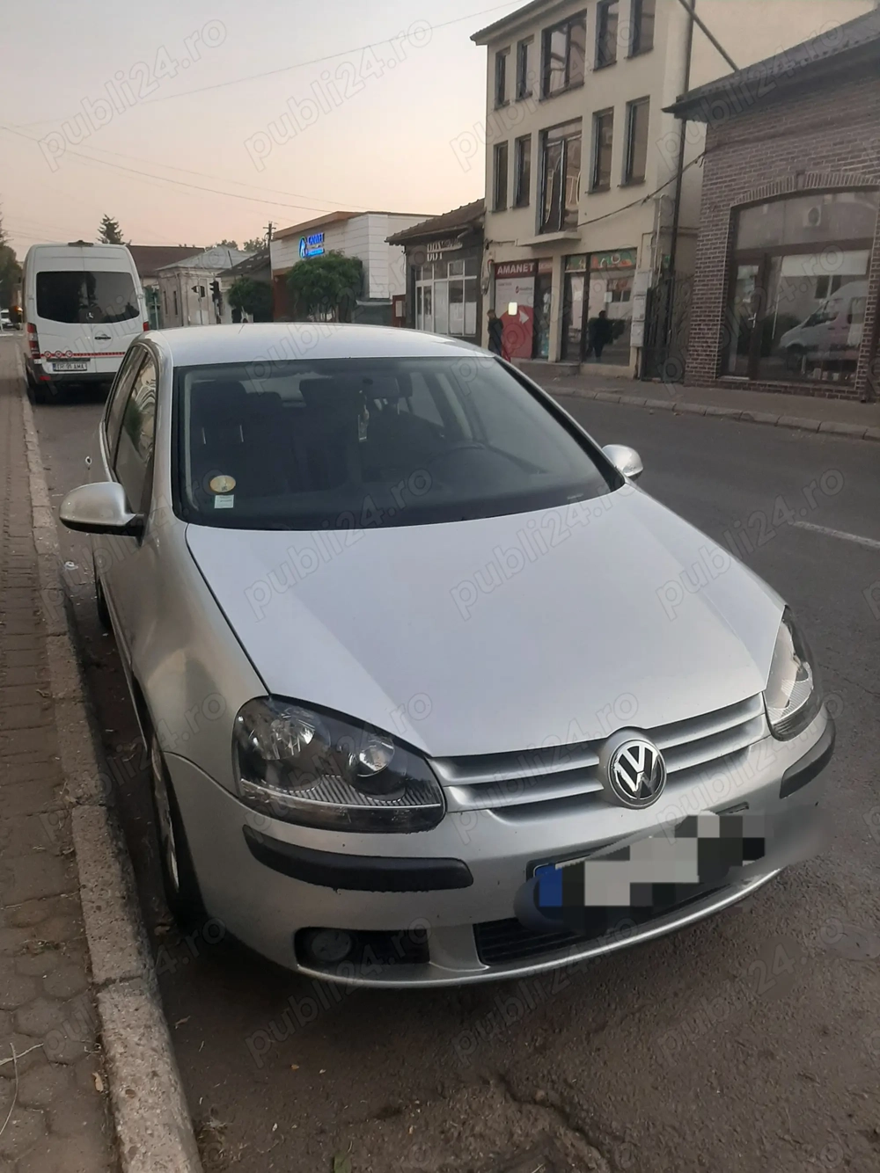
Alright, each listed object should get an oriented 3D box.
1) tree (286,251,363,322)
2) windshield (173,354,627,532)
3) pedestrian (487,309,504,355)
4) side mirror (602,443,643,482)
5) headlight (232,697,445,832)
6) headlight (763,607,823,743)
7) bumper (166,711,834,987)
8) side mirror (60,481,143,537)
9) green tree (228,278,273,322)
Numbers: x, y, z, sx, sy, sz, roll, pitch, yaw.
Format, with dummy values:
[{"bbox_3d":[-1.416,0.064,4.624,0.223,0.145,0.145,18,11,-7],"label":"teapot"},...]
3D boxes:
[{"bbox_3d":[-4.225,-10.415,33.408,2.800,3.500,2.800,-7,18,-24],"label":"tree"},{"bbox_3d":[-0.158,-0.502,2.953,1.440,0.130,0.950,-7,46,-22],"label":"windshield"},{"bbox_3d":[1.541,-6.886,25.517,0.420,1.630,0.500,-6,18,-20],"label":"pedestrian"},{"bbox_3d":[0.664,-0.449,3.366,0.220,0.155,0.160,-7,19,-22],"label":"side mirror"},{"bbox_3d":[-0.215,0.339,1.828,0.385,0.240,0.370,-7,19,-22],"label":"headlight"},{"bbox_3d":[0.849,0.201,2.269,0.385,0.240,0.370,-7,19,-22],"label":"headlight"},{"bbox_3d":[0.309,0.531,2.148,1.740,0.460,0.580,-7,19,-22],"label":"bumper"},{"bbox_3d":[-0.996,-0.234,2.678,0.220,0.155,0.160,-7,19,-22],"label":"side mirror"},{"bbox_3d":[-10.287,-15.274,49.951,2.800,3.200,2.800,-7,18,-24],"label":"green tree"}]

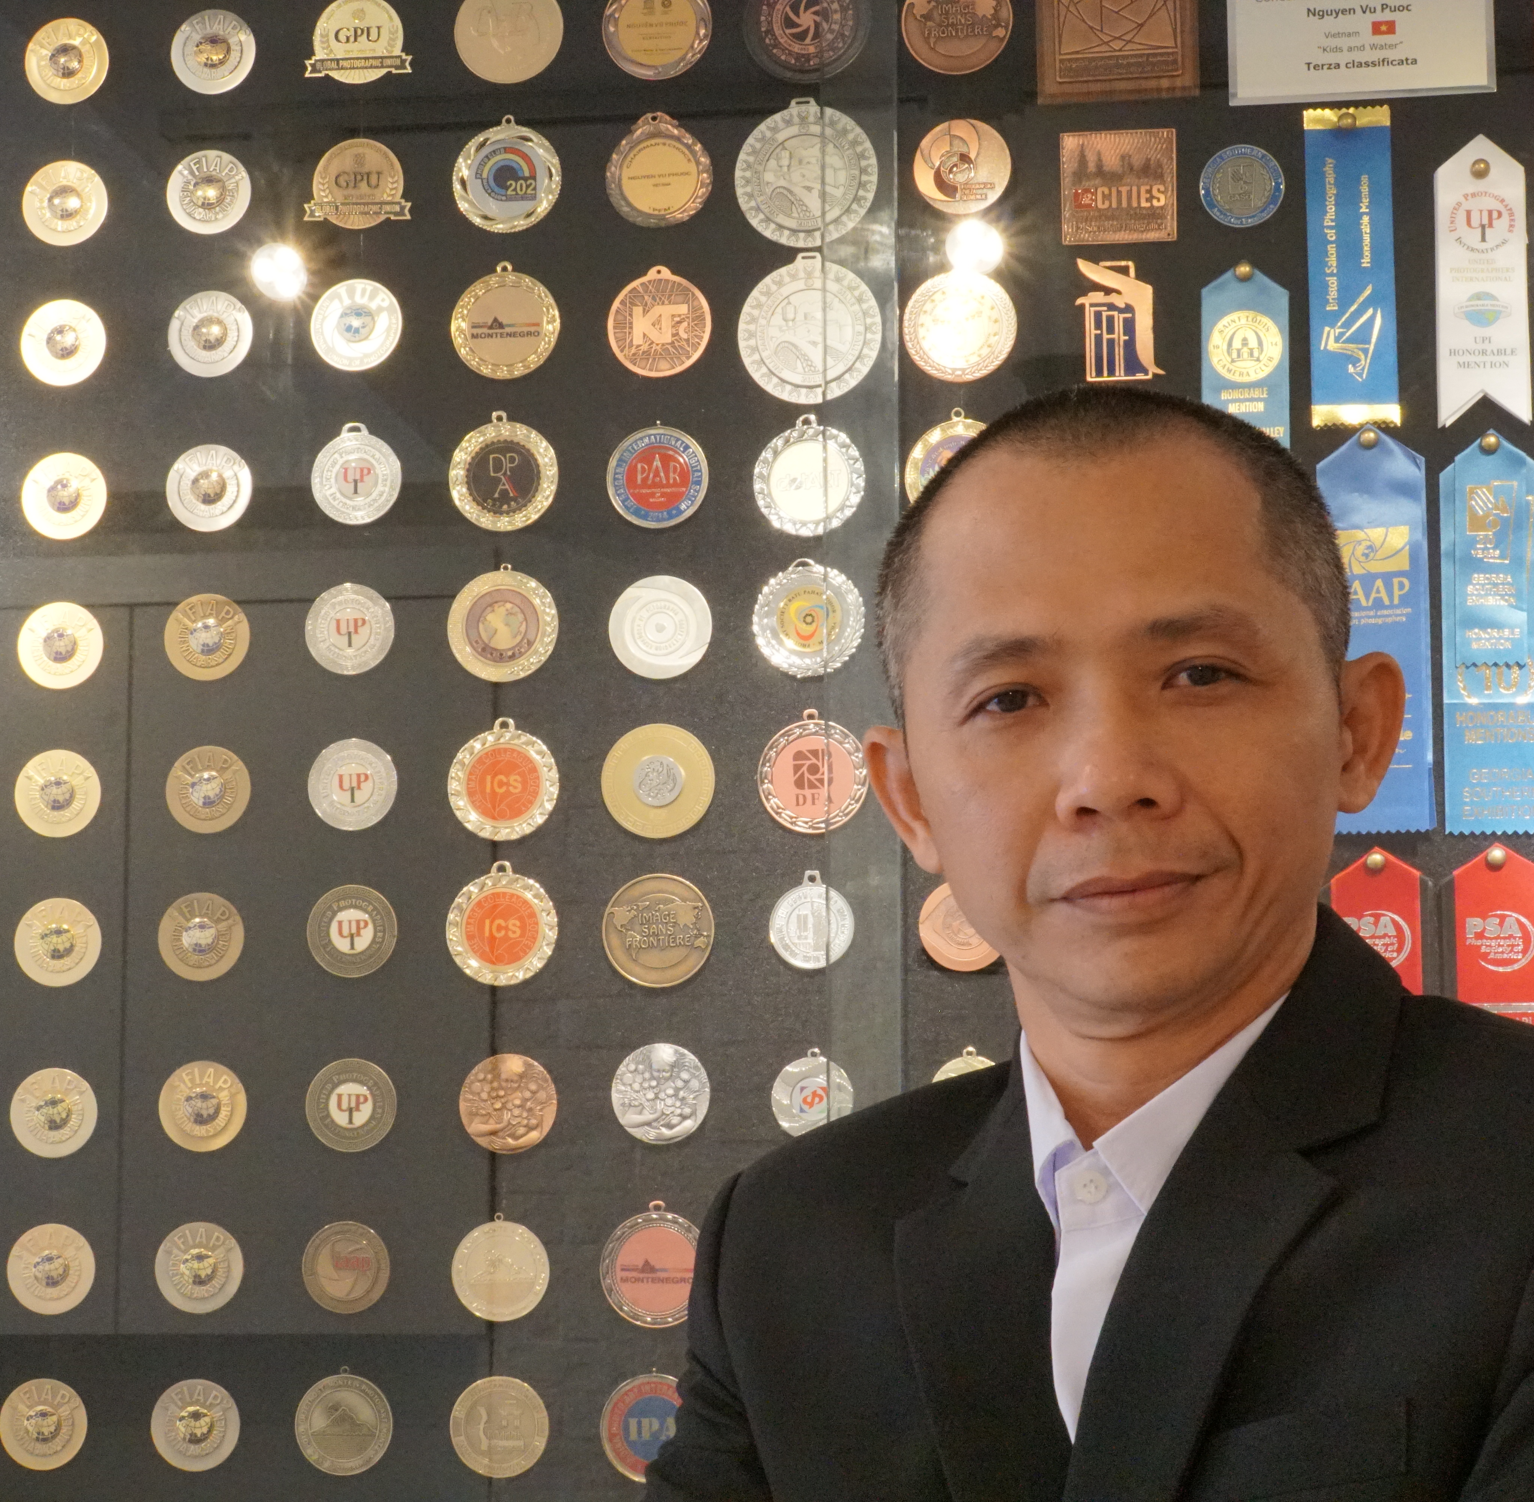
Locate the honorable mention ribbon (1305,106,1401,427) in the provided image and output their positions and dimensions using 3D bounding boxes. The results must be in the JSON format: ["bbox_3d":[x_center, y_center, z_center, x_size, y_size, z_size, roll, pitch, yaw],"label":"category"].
[{"bbox_3d":[0.338,-0.280,1.985,0.051,0.189,0.005,-1,-7,7],"label":"honorable mention ribbon"}]

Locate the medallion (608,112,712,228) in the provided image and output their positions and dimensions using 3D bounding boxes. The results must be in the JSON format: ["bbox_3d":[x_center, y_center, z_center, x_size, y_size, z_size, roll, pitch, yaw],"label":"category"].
[{"bbox_3d":[-0.060,-0.325,1.920,0.060,0.067,0.004,-1,-7,7],"label":"medallion"}]

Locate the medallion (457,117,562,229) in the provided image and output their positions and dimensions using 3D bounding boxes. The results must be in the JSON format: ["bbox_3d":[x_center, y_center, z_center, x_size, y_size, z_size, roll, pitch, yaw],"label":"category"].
[{"bbox_3d":[-0.148,-0.329,1.962,0.060,0.066,0.005,-1,-6,7],"label":"medallion"}]

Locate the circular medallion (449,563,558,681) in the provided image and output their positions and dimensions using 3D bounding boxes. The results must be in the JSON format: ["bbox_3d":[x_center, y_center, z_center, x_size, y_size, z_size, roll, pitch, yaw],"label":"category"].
[{"bbox_3d":[-0.156,-0.075,2.025,0.067,0.068,0.005,-1,-7,7],"label":"circular medallion"}]

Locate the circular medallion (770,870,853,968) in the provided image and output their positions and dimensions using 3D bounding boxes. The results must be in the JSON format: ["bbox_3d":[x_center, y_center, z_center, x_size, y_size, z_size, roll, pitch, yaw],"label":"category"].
[{"bbox_3d":[0.025,0.093,1.915,0.047,0.054,0.004,-1,-7,7],"label":"circular medallion"}]

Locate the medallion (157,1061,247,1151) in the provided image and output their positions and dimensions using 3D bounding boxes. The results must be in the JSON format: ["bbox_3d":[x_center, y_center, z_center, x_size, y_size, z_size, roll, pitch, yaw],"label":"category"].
[{"bbox_3d":[-0.319,0.201,1.942,0.051,0.051,0.006,-1,-7,7],"label":"medallion"}]

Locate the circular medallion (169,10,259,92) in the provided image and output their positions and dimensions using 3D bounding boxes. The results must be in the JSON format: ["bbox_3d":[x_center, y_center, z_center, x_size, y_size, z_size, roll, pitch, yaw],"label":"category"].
[{"bbox_3d":[-0.328,-0.414,2.042,0.052,0.052,0.005,-1,-6,7],"label":"circular medallion"}]

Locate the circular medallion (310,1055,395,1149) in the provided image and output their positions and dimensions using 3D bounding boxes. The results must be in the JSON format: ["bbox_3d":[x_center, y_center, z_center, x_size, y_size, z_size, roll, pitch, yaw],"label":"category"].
[{"bbox_3d":[-0.227,0.194,1.881,0.051,0.051,0.004,-1,-7,7],"label":"circular medallion"}]

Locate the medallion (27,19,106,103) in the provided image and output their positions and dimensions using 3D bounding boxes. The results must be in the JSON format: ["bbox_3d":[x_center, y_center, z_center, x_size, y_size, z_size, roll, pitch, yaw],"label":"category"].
[{"bbox_3d":[-0.412,-0.406,2.022,0.051,0.051,0.006,-1,-7,7],"label":"medallion"}]

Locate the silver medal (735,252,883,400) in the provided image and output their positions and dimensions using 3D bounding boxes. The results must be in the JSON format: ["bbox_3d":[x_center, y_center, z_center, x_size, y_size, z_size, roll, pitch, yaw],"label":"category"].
[{"bbox_3d":[0.024,-0.237,1.930,0.081,0.084,0.005,-1,-6,7],"label":"silver medal"}]

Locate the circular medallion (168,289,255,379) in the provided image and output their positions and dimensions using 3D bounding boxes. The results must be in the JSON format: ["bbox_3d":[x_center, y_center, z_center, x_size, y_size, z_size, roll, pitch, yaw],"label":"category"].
[{"bbox_3d":[-0.323,-0.242,1.992,0.051,0.051,0.006,-1,-7,7],"label":"circular medallion"}]

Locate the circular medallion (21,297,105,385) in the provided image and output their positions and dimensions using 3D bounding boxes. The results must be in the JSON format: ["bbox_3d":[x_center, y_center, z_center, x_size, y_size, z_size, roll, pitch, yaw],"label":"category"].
[{"bbox_3d":[-0.400,-0.232,1.952,0.050,0.050,0.005,-1,-7,7],"label":"circular medallion"}]

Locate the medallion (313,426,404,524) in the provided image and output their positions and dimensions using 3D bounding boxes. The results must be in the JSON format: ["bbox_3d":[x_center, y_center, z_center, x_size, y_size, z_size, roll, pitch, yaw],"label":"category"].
[{"bbox_3d":[-0.244,-0.165,2.047,0.056,0.060,0.005,-1,-7,7],"label":"medallion"}]

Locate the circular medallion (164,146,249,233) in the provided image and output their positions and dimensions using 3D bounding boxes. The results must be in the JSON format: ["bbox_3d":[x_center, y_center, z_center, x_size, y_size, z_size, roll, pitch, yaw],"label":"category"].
[{"bbox_3d":[-0.317,-0.317,1.952,0.050,0.050,0.005,-1,-7,7],"label":"circular medallion"}]

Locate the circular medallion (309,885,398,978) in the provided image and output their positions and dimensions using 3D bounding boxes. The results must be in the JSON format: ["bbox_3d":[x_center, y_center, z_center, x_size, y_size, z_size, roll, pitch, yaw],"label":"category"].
[{"bbox_3d":[-0.238,0.104,1.974,0.053,0.053,0.005,-1,-6,7],"label":"circular medallion"}]

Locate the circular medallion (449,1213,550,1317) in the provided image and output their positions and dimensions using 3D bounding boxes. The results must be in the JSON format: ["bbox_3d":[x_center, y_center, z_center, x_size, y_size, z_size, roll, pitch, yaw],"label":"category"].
[{"bbox_3d":[-0.144,0.280,1.860,0.054,0.058,0.004,-1,-7,7],"label":"circular medallion"}]

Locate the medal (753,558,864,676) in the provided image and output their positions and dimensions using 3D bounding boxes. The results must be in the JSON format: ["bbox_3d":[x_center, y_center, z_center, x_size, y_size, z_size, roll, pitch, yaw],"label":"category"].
[{"bbox_3d":[0.024,-0.075,1.933,0.064,0.067,0.005,-1,-7,7],"label":"medal"}]

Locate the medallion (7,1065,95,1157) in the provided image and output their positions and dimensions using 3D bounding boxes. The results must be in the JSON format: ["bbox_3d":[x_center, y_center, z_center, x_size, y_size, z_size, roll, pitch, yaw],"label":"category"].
[{"bbox_3d":[-0.402,0.203,1.935,0.049,0.050,0.007,-1,-6,7],"label":"medallion"}]

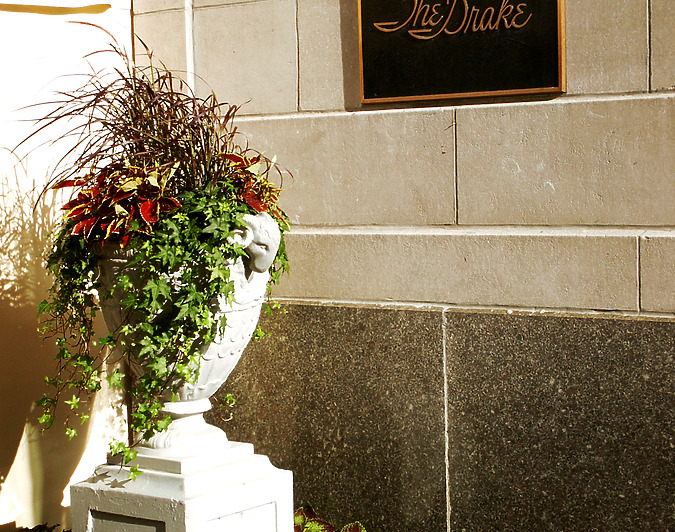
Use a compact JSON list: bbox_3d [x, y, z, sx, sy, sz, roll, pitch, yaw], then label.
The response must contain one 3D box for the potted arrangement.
[{"bbox_3d":[-0.608,-0.066,4.810,0.720,1.401,0.720,-1,4,0],"label":"potted arrangement"}]

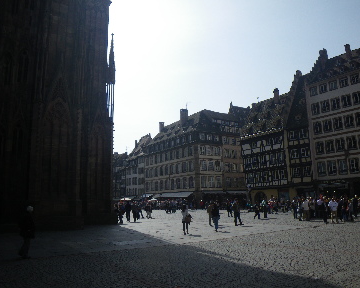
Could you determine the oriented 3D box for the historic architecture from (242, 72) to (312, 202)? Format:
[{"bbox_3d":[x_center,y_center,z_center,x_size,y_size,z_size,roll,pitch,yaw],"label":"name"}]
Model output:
[{"bbox_3d":[17.911,-0.090,49.355,9.800,20.300,12.600,5,-12,-32],"label":"historic architecture"}]

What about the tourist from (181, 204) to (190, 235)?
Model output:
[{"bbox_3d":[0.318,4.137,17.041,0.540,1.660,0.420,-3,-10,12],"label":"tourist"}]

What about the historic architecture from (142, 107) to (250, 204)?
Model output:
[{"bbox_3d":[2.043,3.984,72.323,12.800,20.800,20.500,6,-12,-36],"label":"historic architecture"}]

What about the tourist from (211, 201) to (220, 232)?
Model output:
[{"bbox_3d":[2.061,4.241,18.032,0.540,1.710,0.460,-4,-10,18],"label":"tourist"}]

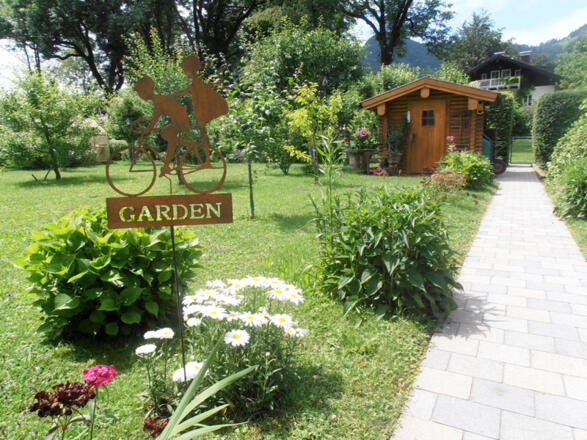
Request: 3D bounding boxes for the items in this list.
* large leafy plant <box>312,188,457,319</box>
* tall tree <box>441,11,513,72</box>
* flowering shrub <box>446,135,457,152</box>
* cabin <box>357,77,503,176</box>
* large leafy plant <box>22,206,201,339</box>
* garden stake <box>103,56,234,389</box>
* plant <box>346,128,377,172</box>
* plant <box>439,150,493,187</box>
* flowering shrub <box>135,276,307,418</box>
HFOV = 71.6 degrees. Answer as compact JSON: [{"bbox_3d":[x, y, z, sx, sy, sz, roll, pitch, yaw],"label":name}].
[{"bbox_3d":[0.559,0.147,2.524,0.870,0.650,0.780,0,11,13],"label":"large leafy plant"},{"bbox_3d":[20.543,-14.739,43.550,8.500,13.800,8.500,3,11,24],"label":"tall tree"},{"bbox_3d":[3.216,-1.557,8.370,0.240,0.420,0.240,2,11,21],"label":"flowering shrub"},{"bbox_3d":[4.153,-2.717,12.092,3.460,2.540,2.900,4,12,28],"label":"cabin"},{"bbox_3d":[-0.980,0.234,2.412,1.020,0.550,0.900,-6,11,-22],"label":"large leafy plant"},{"bbox_3d":[-0.422,0.058,1.435,0.423,1.215,0.030,-4,11,-9],"label":"garden stake"},{"bbox_3d":[2.049,-2.076,12.260,0.900,1.350,0.800,0,11,9],"label":"plant"},{"bbox_3d":[3.540,-1.101,8.432,1.050,0.720,0.900,3,11,22],"label":"plant"},{"bbox_3d":[-0.247,0.438,1.566,0.570,0.410,0.400,-4,11,-10],"label":"flowering shrub"}]

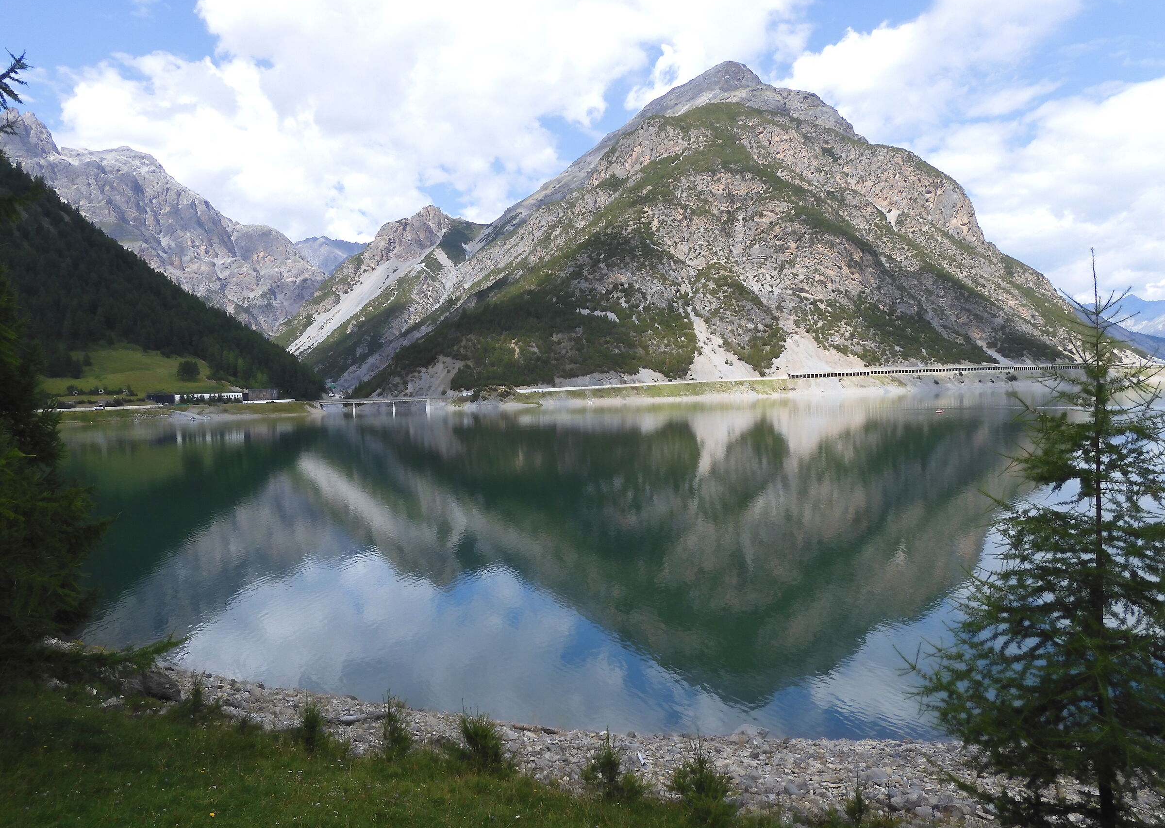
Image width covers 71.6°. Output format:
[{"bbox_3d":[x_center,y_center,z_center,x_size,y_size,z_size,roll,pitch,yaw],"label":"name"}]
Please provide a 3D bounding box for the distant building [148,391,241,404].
[{"bbox_3d":[-320.780,-13.150,666.730,72.000,7.800,14.000,-3,2,-14],"label":"distant building"}]

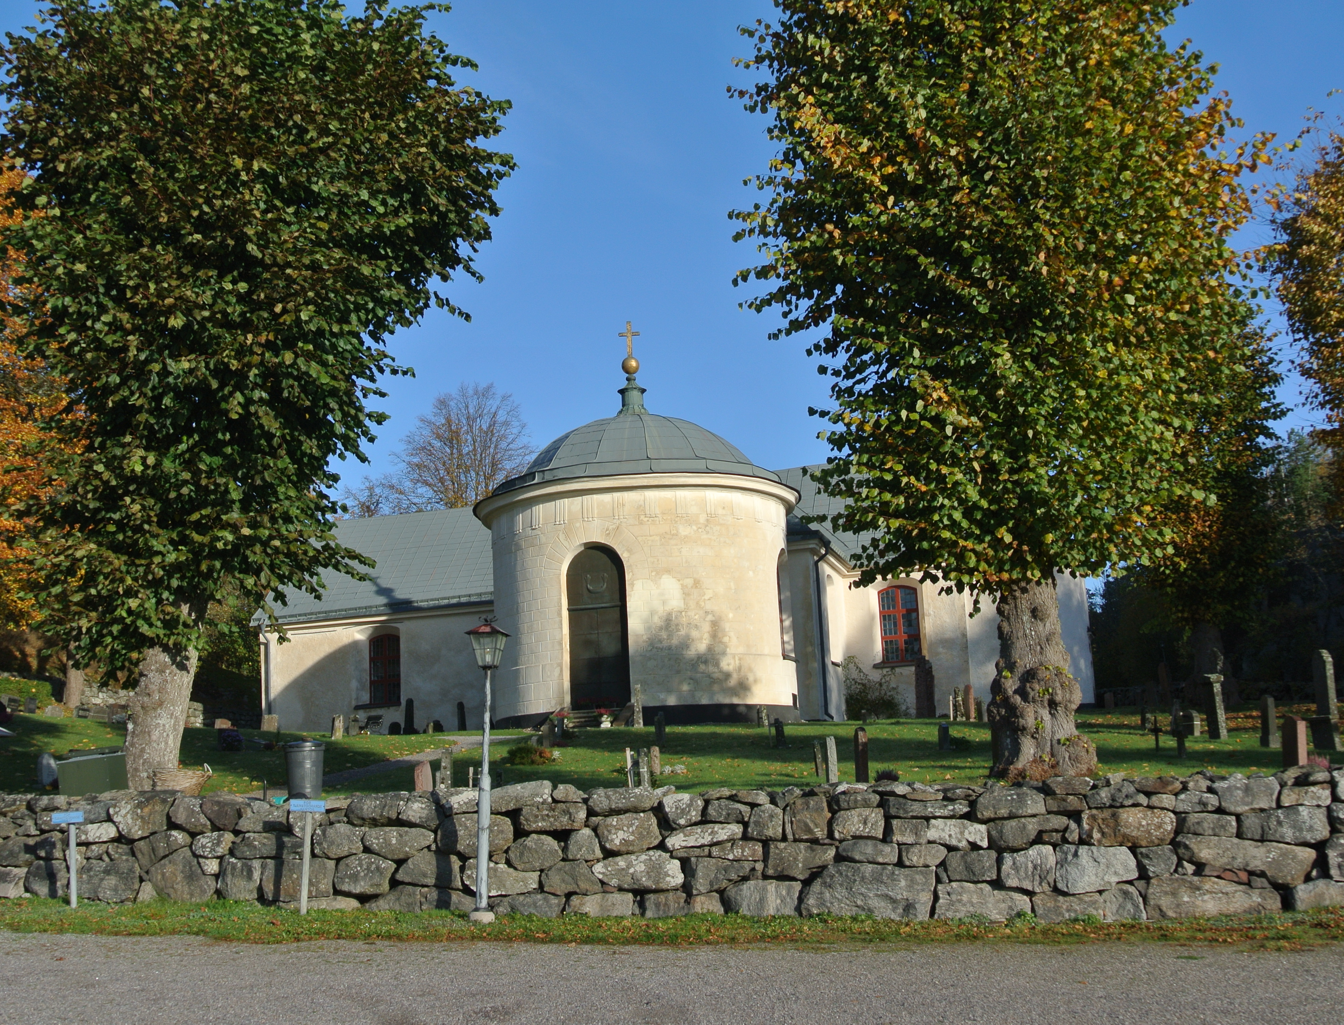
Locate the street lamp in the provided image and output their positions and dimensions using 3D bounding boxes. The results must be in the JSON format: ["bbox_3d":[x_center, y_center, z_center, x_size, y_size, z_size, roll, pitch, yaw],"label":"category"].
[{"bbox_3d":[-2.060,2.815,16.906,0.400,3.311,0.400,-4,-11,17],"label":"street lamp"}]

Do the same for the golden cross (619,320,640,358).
[{"bbox_3d":[-1.379,-5.850,51.482,0.732,1.238,0.130,-5,-11,15],"label":"golden cross"}]

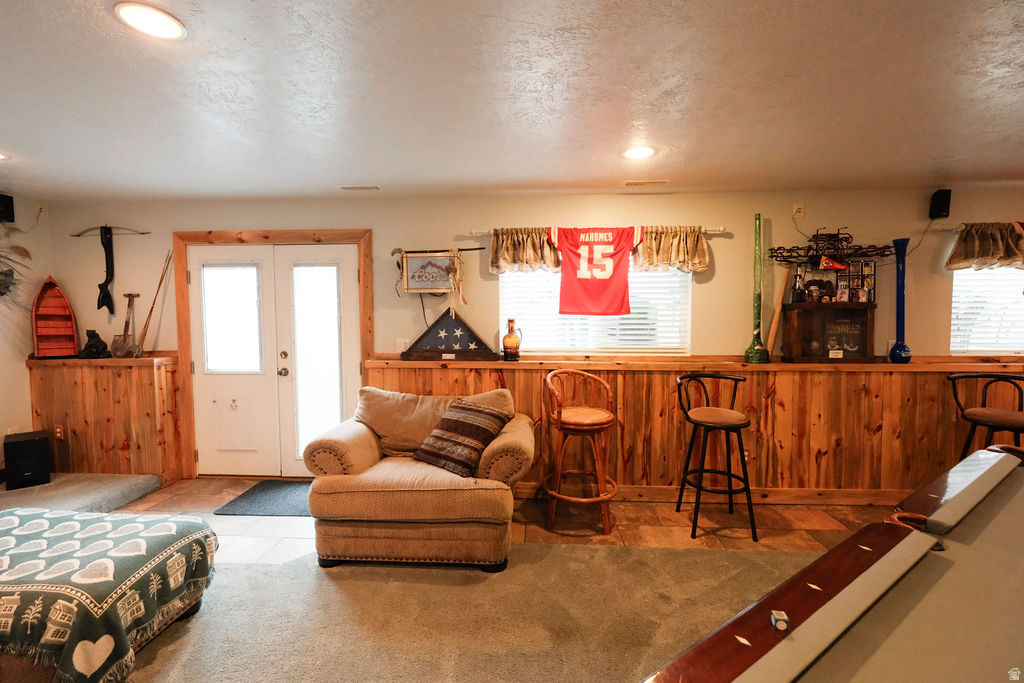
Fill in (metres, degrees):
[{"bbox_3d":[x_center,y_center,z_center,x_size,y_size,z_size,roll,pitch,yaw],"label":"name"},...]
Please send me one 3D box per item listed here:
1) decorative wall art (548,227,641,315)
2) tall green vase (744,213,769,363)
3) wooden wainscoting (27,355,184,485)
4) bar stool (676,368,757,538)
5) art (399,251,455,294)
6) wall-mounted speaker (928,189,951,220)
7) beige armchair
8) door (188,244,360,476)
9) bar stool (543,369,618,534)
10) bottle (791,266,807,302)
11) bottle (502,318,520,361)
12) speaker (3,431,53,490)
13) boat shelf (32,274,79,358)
[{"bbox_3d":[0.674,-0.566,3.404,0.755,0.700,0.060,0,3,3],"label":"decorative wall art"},{"bbox_3d":[1.914,-0.409,3.296,0.168,1.136,0.168,0,3,3],"label":"tall green vase"},{"bbox_3d":[-3.447,0.671,3.643,1.110,1.095,0.270,0,3,3],"label":"wooden wainscoting"},{"bbox_3d":[1.379,0.757,2.925,0.515,1.020,0.510,-1,3,-20],"label":"bar stool"},{"bbox_3d":[-0.703,-0.586,3.599,0.447,0.354,0.060,0,3,3],"label":"art"},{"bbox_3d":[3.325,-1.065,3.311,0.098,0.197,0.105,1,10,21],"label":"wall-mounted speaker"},{"bbox_3d":[-0.538,0.806,2.839,1.350,0.930,0.970,0,3,3],"label":"beige armchair"},{"bbox_3d":[-2.037,0.177,3.712,1.510,2.030,0.070,0,3,3],"label":"door"},{"bbox_3d":[0.476,0.740,2.975,0.510,1.050,0.520,-2,4,-30],"label":"bar stool"},{"bbox_3d":[2.215,-0.441,3.299,0.092,0.285,0.090,0,3,3],"label":"bottle"},{"bbox_3d":[0.004,-0.016,3.429,0.145,0.335,0.130,0,3,3],"label":"bottle"},{"bbox_3d":[-3.837,0.934,3.387,0.310,0.370,0.230,3,4,43],"label":"speaker"},{"bbox_3d":[-3.866,-0.203,3.614,0.285,0.680,0.120,-2,0,-30],"label":"boat shelf"}]

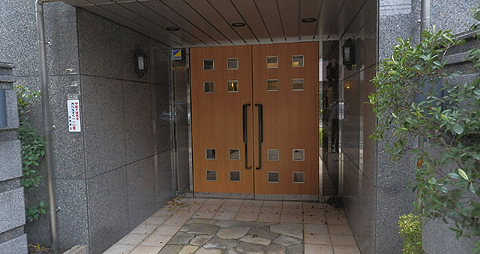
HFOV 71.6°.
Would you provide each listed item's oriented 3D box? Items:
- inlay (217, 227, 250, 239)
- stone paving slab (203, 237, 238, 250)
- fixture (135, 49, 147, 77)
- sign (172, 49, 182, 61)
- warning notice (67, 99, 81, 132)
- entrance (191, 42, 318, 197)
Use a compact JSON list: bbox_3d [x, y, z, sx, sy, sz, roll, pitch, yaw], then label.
[{"bbox_3d":[-0.086,1.282,3.990,0.365,0.025,0.401,0,4,10],"label":"inlay"},{"bbox_3d":[-0.201,1.305,3.704,0.358,0.025,0.290,0,4,10],"label":"stone paving slab"},{"bbox_3d":[-1.267,-0.813,4.268,0.140,0.327,0.120,0,4,10],"label":"fixture"},{"bbox_3d":[-1.019,-1.164,5.363,0.152,0.168,0.015,0,4,10],"label":"sign"},{"bbox_3d":[-1.602,-0.100,3.207,0.127,0.307,0.010,0,4,10],"label":"warning notice"},{"bbox_3d":[0.216,-0.090,5.257,2.015,2.373,0.080,0,4,10],"label":"entrance"}]

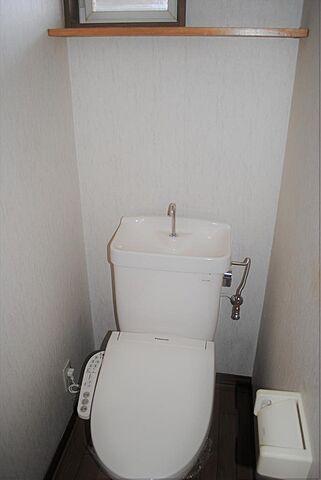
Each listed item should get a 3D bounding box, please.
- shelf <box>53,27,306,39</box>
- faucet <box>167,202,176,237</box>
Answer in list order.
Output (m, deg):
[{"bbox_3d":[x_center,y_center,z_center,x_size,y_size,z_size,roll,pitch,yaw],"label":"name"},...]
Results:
[{"bbox_3d":[0.048,-0.650,1.131,0.776,0.023,0.138,5,28,8],"label":"shelf"},{"bbox_3d":[0.042,-0.069,1.335,0.024,0.140,0.060,7,26,15],"label":"faucet"}]

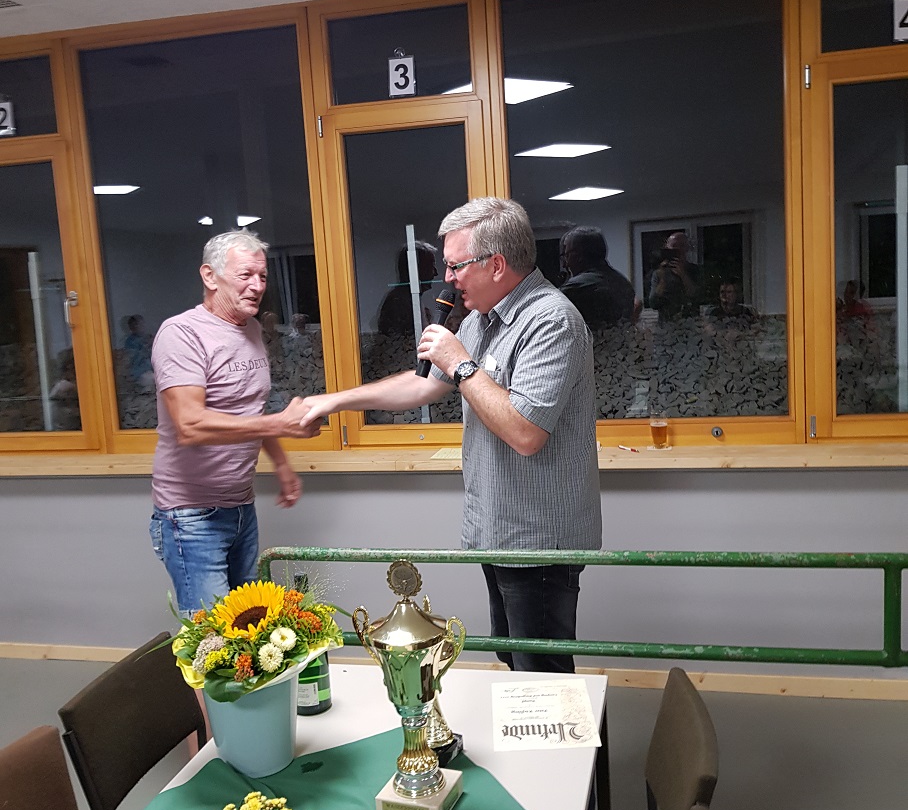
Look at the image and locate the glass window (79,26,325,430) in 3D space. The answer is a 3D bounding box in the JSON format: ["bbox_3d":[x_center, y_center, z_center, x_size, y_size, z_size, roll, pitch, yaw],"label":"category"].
[{"bbox_3d":[-1.080,-0.720,3.937,1.028,1.650,0.060,-2,9,14],"label":"glass window"}]

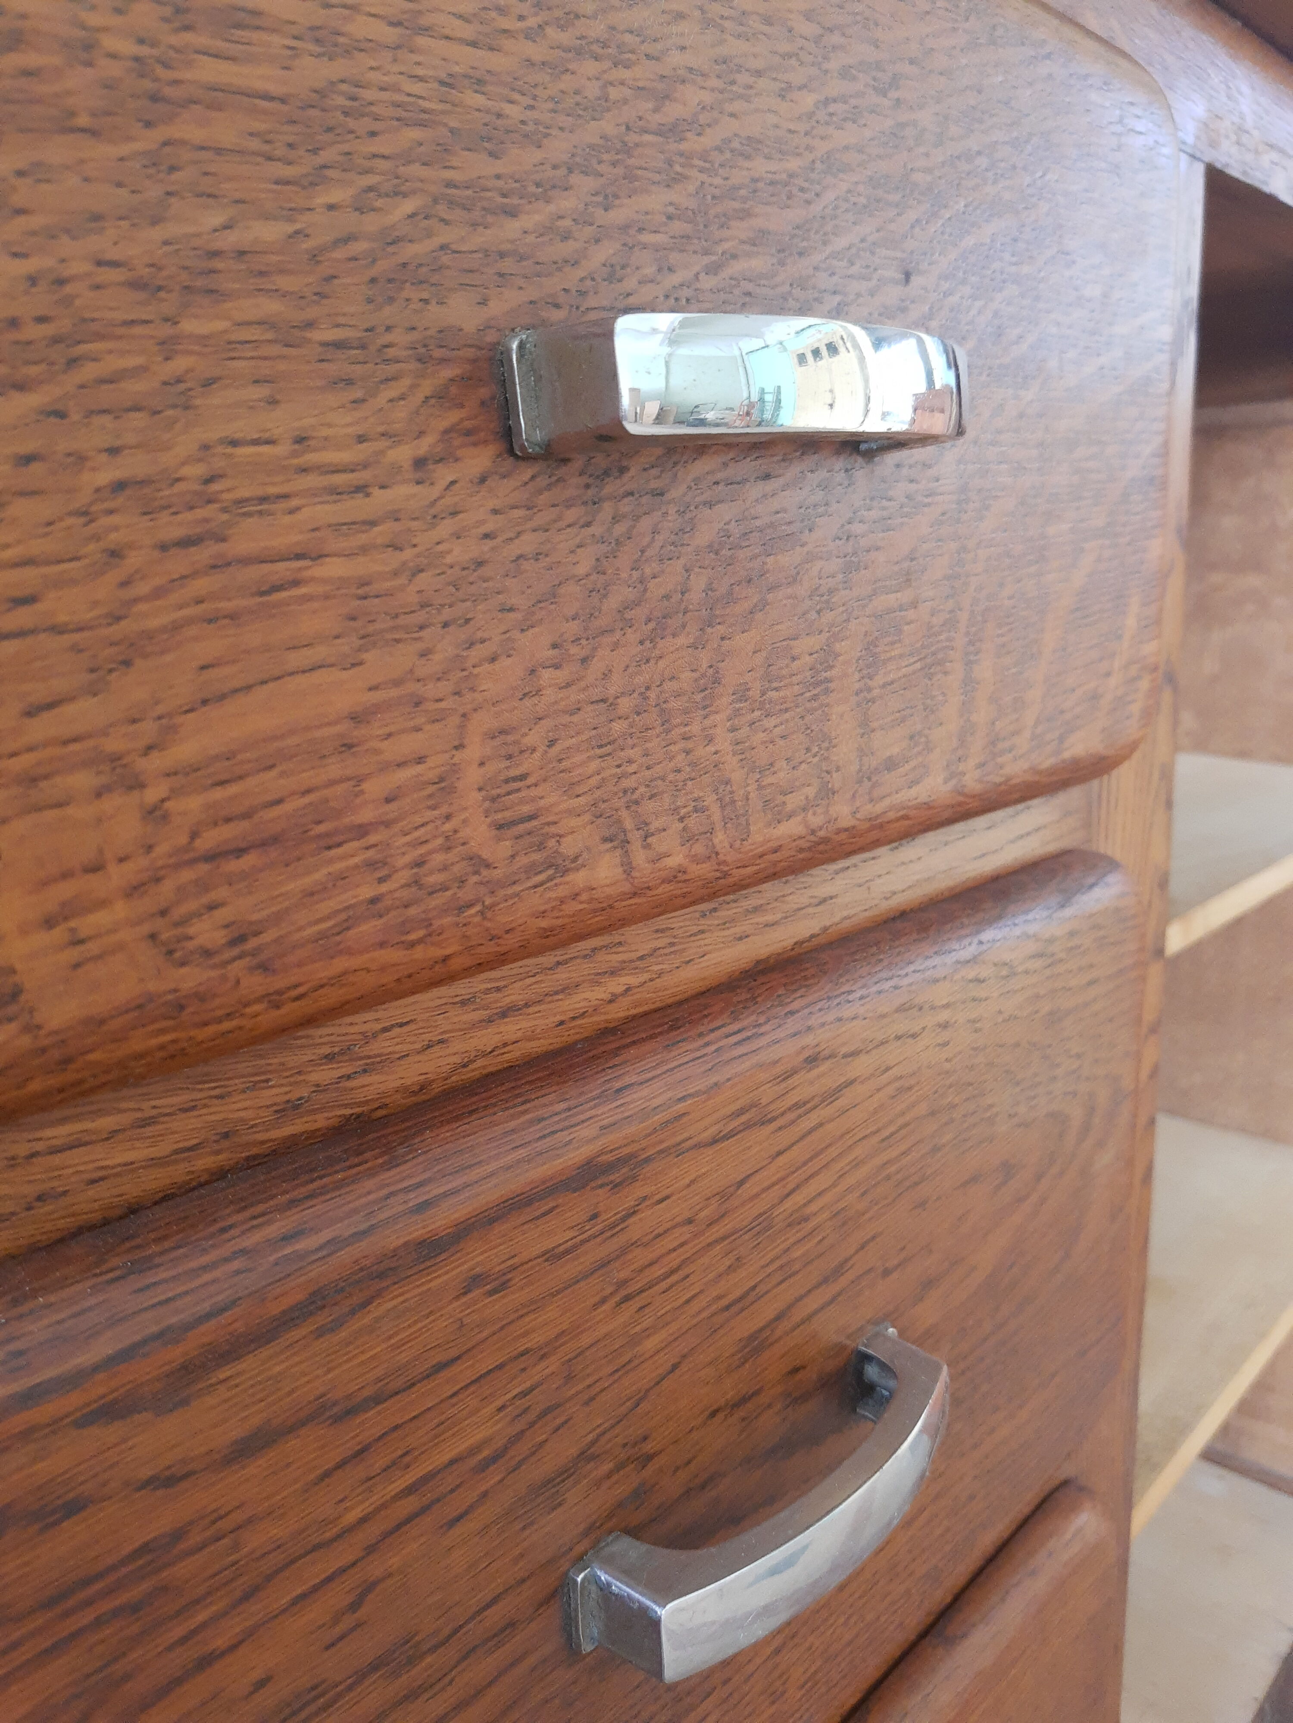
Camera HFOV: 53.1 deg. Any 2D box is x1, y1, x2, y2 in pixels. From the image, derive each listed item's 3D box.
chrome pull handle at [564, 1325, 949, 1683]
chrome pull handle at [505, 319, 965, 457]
[{"bbox_3d":[0.032,0.122,0.250,0.024,0.016,0.103,10,18,43],"label":"chrome pull handle"},{"bbox_3d":[0.024,-0.075,0.206,0.024,0.016,0.102,10,20,43],"label":"chrome pull handle"}]

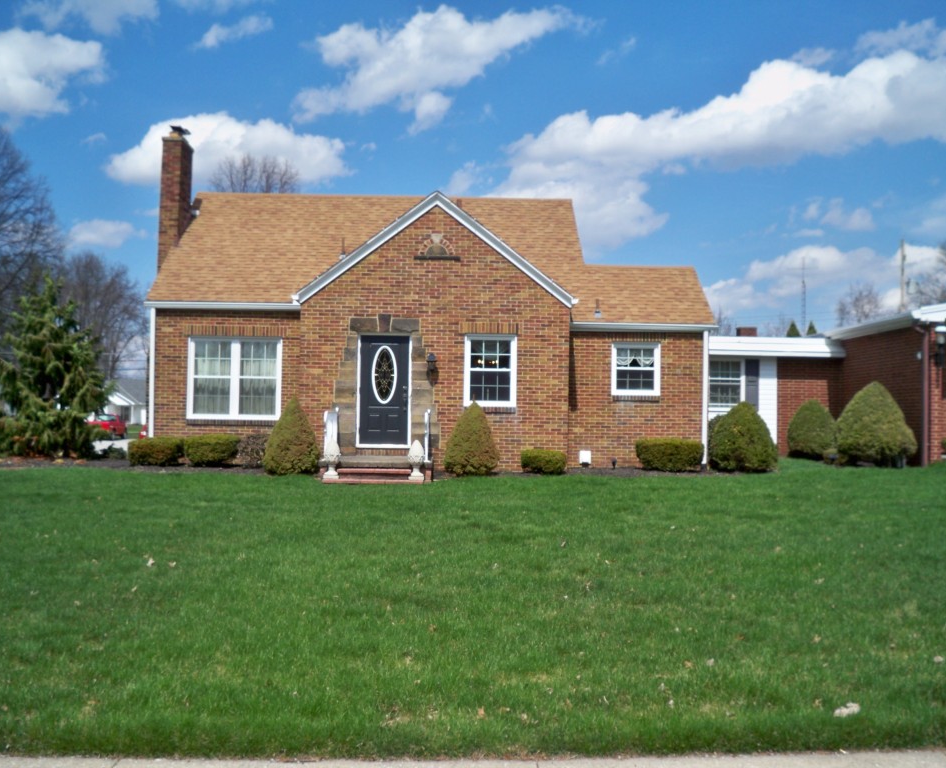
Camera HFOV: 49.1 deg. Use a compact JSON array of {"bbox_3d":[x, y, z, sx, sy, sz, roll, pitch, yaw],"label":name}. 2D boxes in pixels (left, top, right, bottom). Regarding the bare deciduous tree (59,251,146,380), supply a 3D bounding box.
[{"bbox_3d":[-41.040,-5.381,115.000,9.800,19.300,9.800,1,-2,0],"label":"bare deciduous tree"}]

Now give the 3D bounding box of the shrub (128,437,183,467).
[{"bbox_3d":[-6.056,1.282,19.750,1.020,0.570,0.850,1,-2,0],"label":"shrub"}]

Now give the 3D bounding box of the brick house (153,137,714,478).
[{"bbox_3d":[-1.050,-1.848,23.300,11.500,7.100,8.600,1,-2,0],"label":"brick house"}]

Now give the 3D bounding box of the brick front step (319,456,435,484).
[{"bbox_3d":[-1.640,1.499,18.200,1.920,0.370,2.100,1,-2,0],"label":"brick front step"}]

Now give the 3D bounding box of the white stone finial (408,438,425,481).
[{"bbox_3d":[-0.914,1.238,16.750,0.270,0.660,0.270,1,-2,-1],"label":"white stone finial"}]

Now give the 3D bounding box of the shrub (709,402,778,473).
[{"bbox_3d":[5.212,1.002,19.950,1.300,1.380,1.300,1,-2,0],"label":"shrub"}]

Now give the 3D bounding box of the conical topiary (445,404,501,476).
[{"bbox_3d":[-0.027,0.986,18.650,1.000,1.320,1.000,1,-2,0],"label":"conical topiary"}]

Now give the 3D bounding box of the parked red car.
[{"bbox_3d":[-21.032,2.427,59.500,1.780,1.460,4.500,1,-2,-6],"label":"parked red car"}]

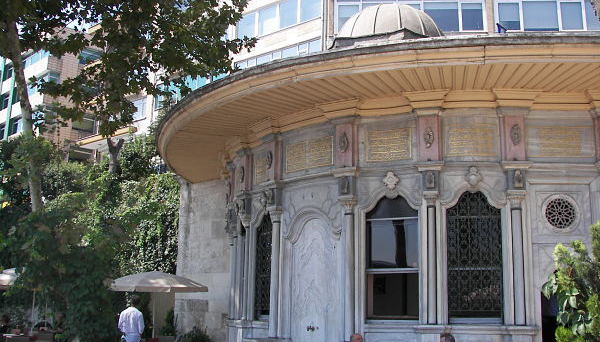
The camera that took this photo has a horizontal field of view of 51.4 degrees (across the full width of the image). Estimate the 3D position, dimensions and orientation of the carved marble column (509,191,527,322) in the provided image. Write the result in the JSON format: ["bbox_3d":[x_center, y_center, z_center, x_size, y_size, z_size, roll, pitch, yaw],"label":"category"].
[{"bbox_3d":[3.664,1.416,10.452,0.280,2.247,0.260,1,-12,-1],"label":"carved marble column"}]

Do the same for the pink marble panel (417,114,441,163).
[{"bbox_3d":[2.228,-0.565,10.794,0.381,0.822,0.120,-2,-12,15],"label":"pink marble panel"}]

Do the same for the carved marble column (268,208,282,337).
[{"bbox_3d":[-0.505,2.025,12.618,0.220,2.578,0.220,1,-12,0],"label":"carved marble column"}]

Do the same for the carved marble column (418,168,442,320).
[{"bbox_3d":[2.259,1.226,10.679,0.330,2.724,0.270,-3,-13,18],"label":"carved marble column"}]

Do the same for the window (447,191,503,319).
[{"bbox_3d":[2.950,1.394,10.520,0.910,2.129,0.120,0,-12,4],"label":"window"}]

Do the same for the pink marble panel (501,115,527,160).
[{"bbox_3d":[3.724,-0.550,10.858,0.345,0.810,0.120,1,-12,0],"label":"pink marble panel"}]

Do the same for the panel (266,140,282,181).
[{"bbox_3d":[-0.550,-0.189,13.037,0.140,0.810,0.345,9,-14,-32],"label":"panel"}]

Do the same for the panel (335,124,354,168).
[{"bbox_3d":[0.858,-0.452,11.602,0.345,0.810,0.120,-7,-15,34],"label":"panel"}]

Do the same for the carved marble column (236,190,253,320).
[{"bbox_3d":[-1.236,1.889,13.837,0.260,2.774,0.300,6,-13,-21],"label":"carved marble column"}]

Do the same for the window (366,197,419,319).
[{"bbox_3d":[1.619,1.497,10.951,0.947,2.126,0.120,-4,-13,23],"label":"window"}]

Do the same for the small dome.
[{"bbox_3d":[2.266,-3.523,15.684,2.641,1.320,2.641,-1,-12,10],"label":"small dome"}]

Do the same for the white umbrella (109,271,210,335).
[{"bbox_3d":[-2.968,3.129,12.718,2.050,2.156,2.050,1,-12,0],"label":"white umbrella"}]

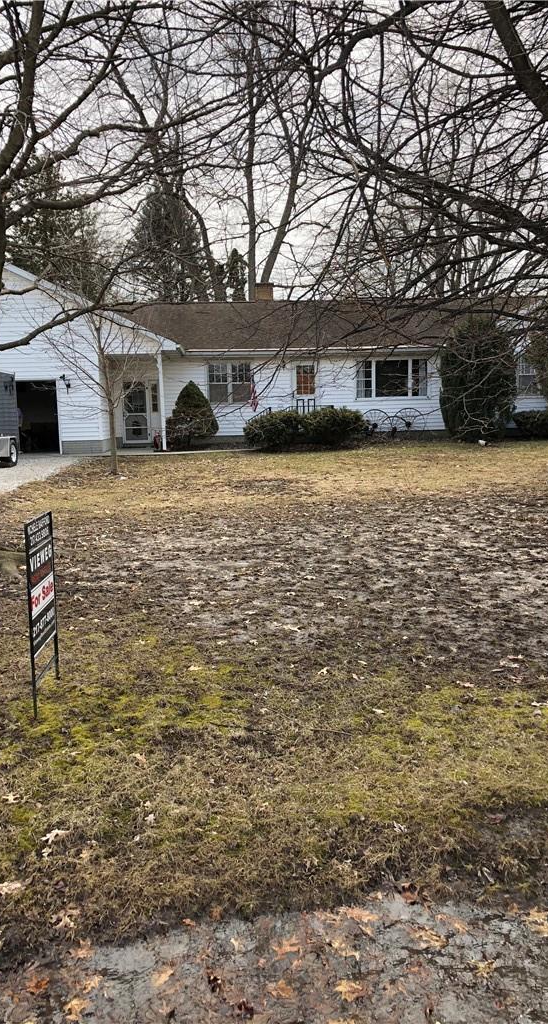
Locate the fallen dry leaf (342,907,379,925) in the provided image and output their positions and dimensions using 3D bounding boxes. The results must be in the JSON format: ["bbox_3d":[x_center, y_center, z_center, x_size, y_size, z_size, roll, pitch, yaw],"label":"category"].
[{"bbox_3d":[0.271,1.270,2.607,0.119,0.015,0.057,3,9,31],"label":"fallen dry leaf"}]

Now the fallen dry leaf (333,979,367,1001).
[{"bbox_3d":[0.228,1.435,2.487,0.090,0.018,0.090,-1,7,0],"label":"fallen dry leaf"}]

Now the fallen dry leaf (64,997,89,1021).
[{"bbox_3d":[-0.535,1.337,2.229,0.059,0.015,0.075,-1,8,0],"label":"fallen dry leaf"}]

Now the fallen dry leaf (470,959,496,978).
[{"bbox_3d":[0.652,1.415,2.567,0.085,0.018,0.085,-1,7,0],"label":"fallen dry leaf"}]

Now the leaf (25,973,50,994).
[{"bbox_3d":[-0.663,1.326,2.326,0.069,0.015,0.070,-1,8,0],"label":"leaf"}]

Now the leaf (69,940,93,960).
[{"bbox_3d":[-0.573,1.305,2.469,0.075,0.015,0.076,-1,8,0],"label":"leaf"}]

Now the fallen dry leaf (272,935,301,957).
[{"bbox_3d":[0.037,1.293,2.471,0.084,0.015,0.088,-1,8,0],"label":"fallen dry leaf"}]

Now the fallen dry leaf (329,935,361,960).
[{"bbox_3d":[0.231,1.412,2.681,0.075,0.015,0.125,-7,9,-37],"label":"fallen dry leaf"}]

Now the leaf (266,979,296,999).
[{"bbox_3d":[0.020,1.440,2.501,0.085,0.015,0.085,-1,7,0],"label":"leaf"}]

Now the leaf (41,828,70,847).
[{"bbox_3d":[-0.877,1.303,3.327,0.110,0.025,0.085,-1,7,0],"label":"leaf"}]

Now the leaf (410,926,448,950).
[{"bbox_3d":[0.457,1.282,2.486,0.075,0.015,0.126,-7,10,-39],"label":"leaf"}]

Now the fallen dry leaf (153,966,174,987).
[{"bbox_3d":[-0.318,1.317,2.341,0.066,0.015,0.047,-8,11,-43],"label":"fallen dry leaf"}]

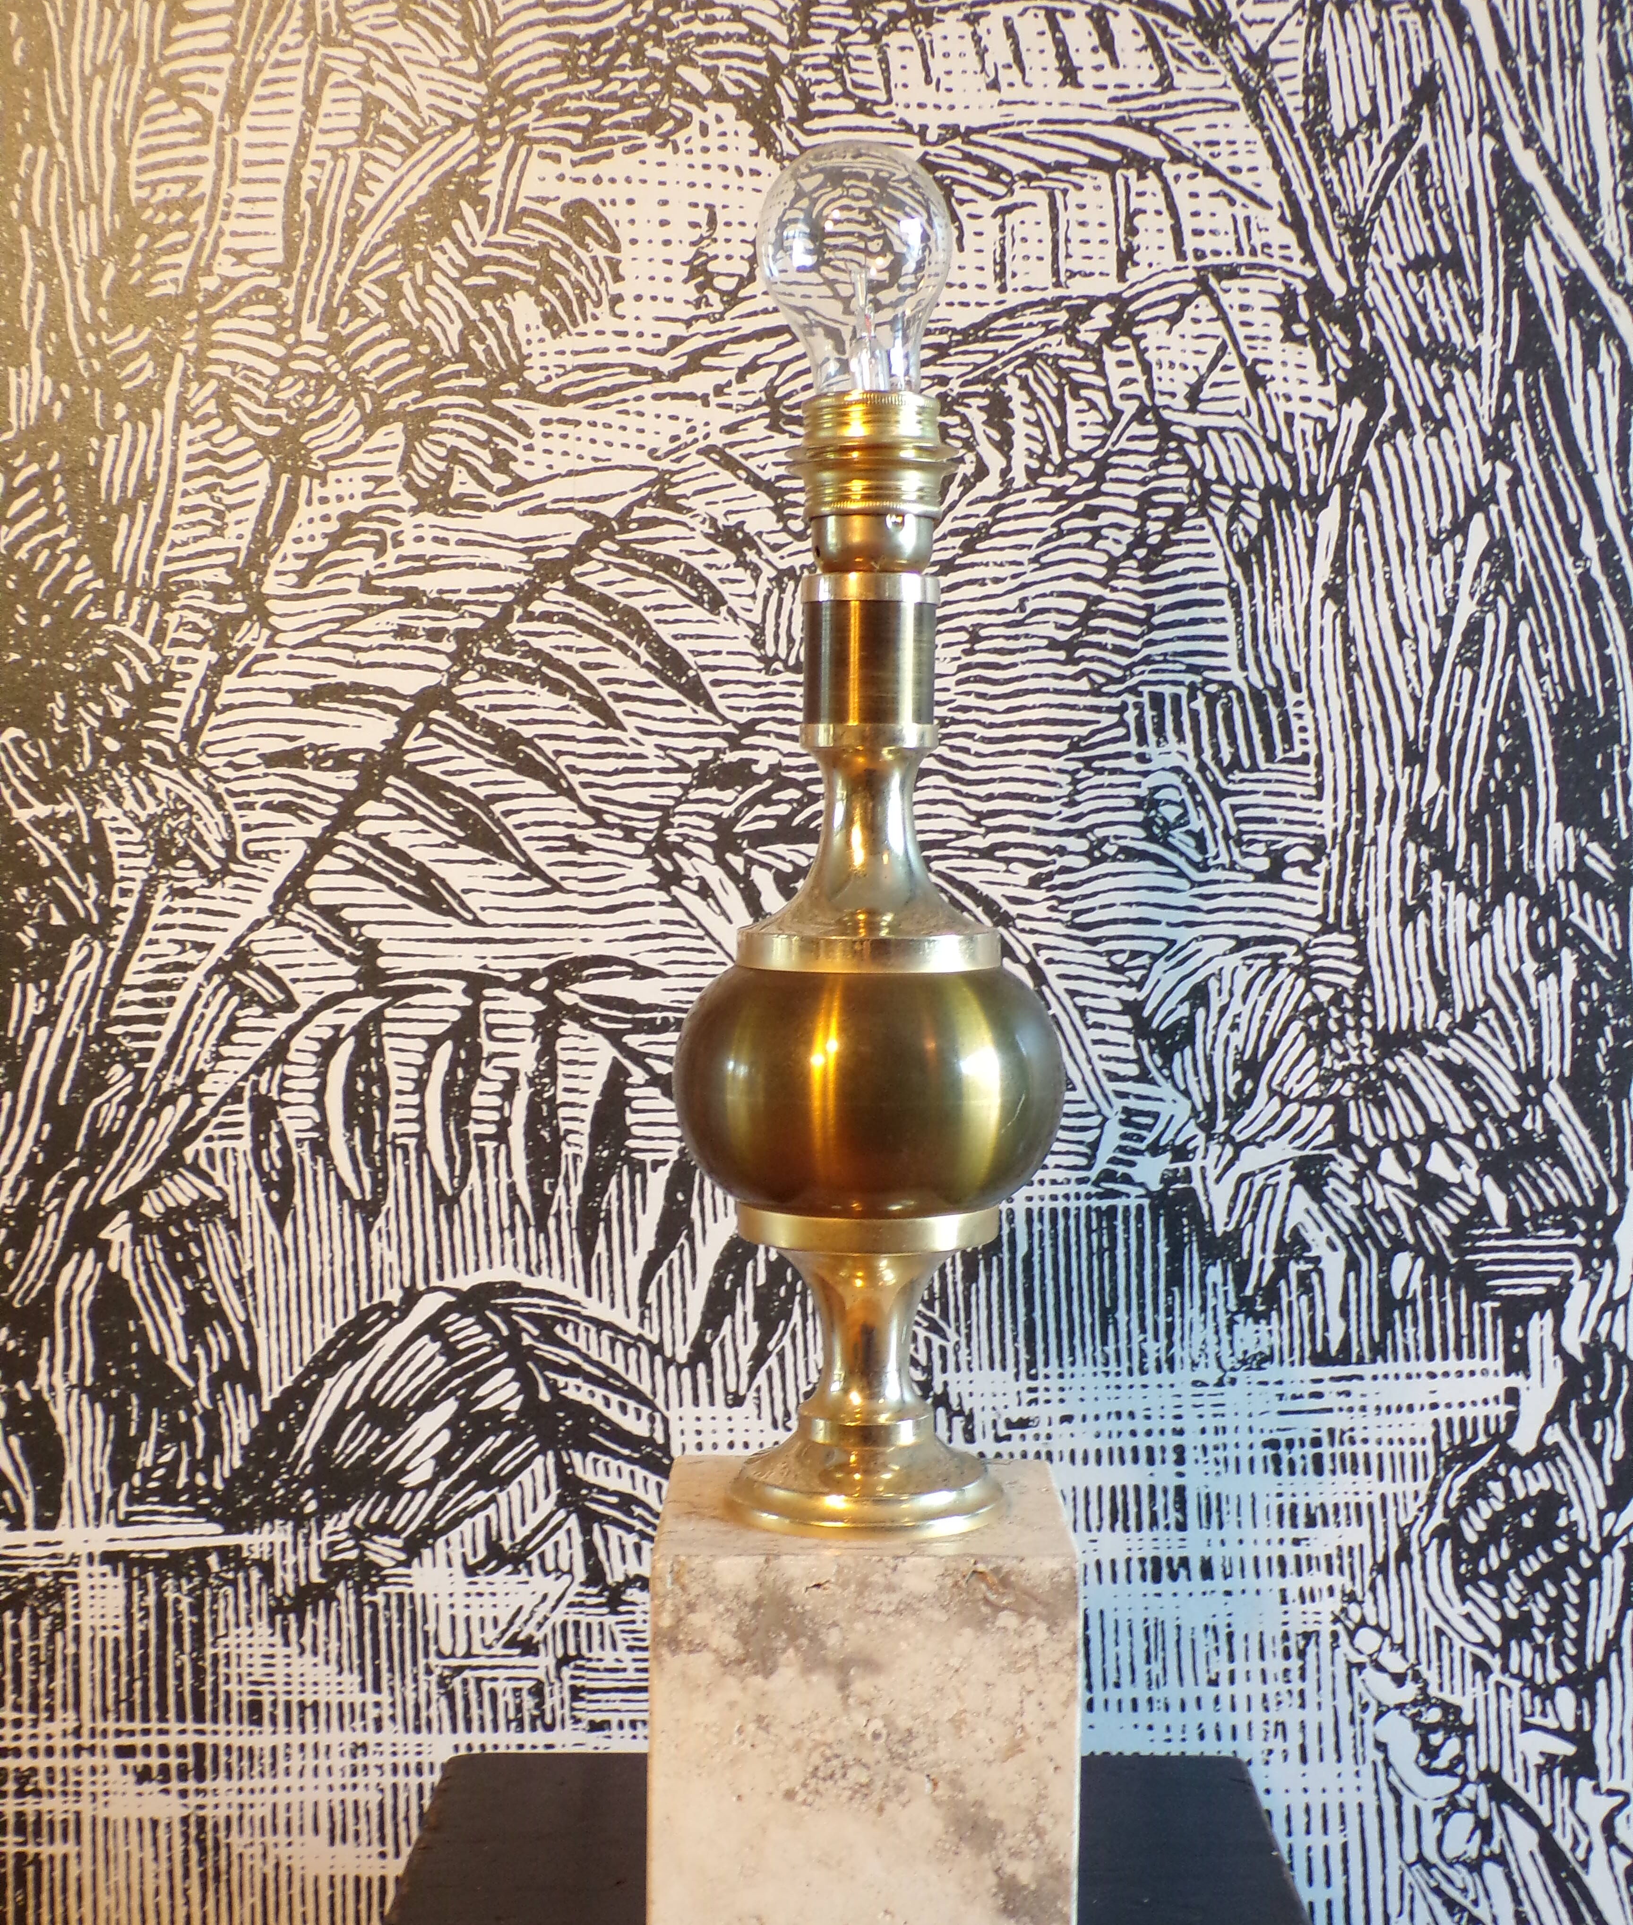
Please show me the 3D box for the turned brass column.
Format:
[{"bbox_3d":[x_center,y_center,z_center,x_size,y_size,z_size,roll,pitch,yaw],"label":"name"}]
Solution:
[{"bbox_3d":[0.016,-0.038,0.785,0.117,0.404,0.117,1,4,0],"label":"turned brass column"}]

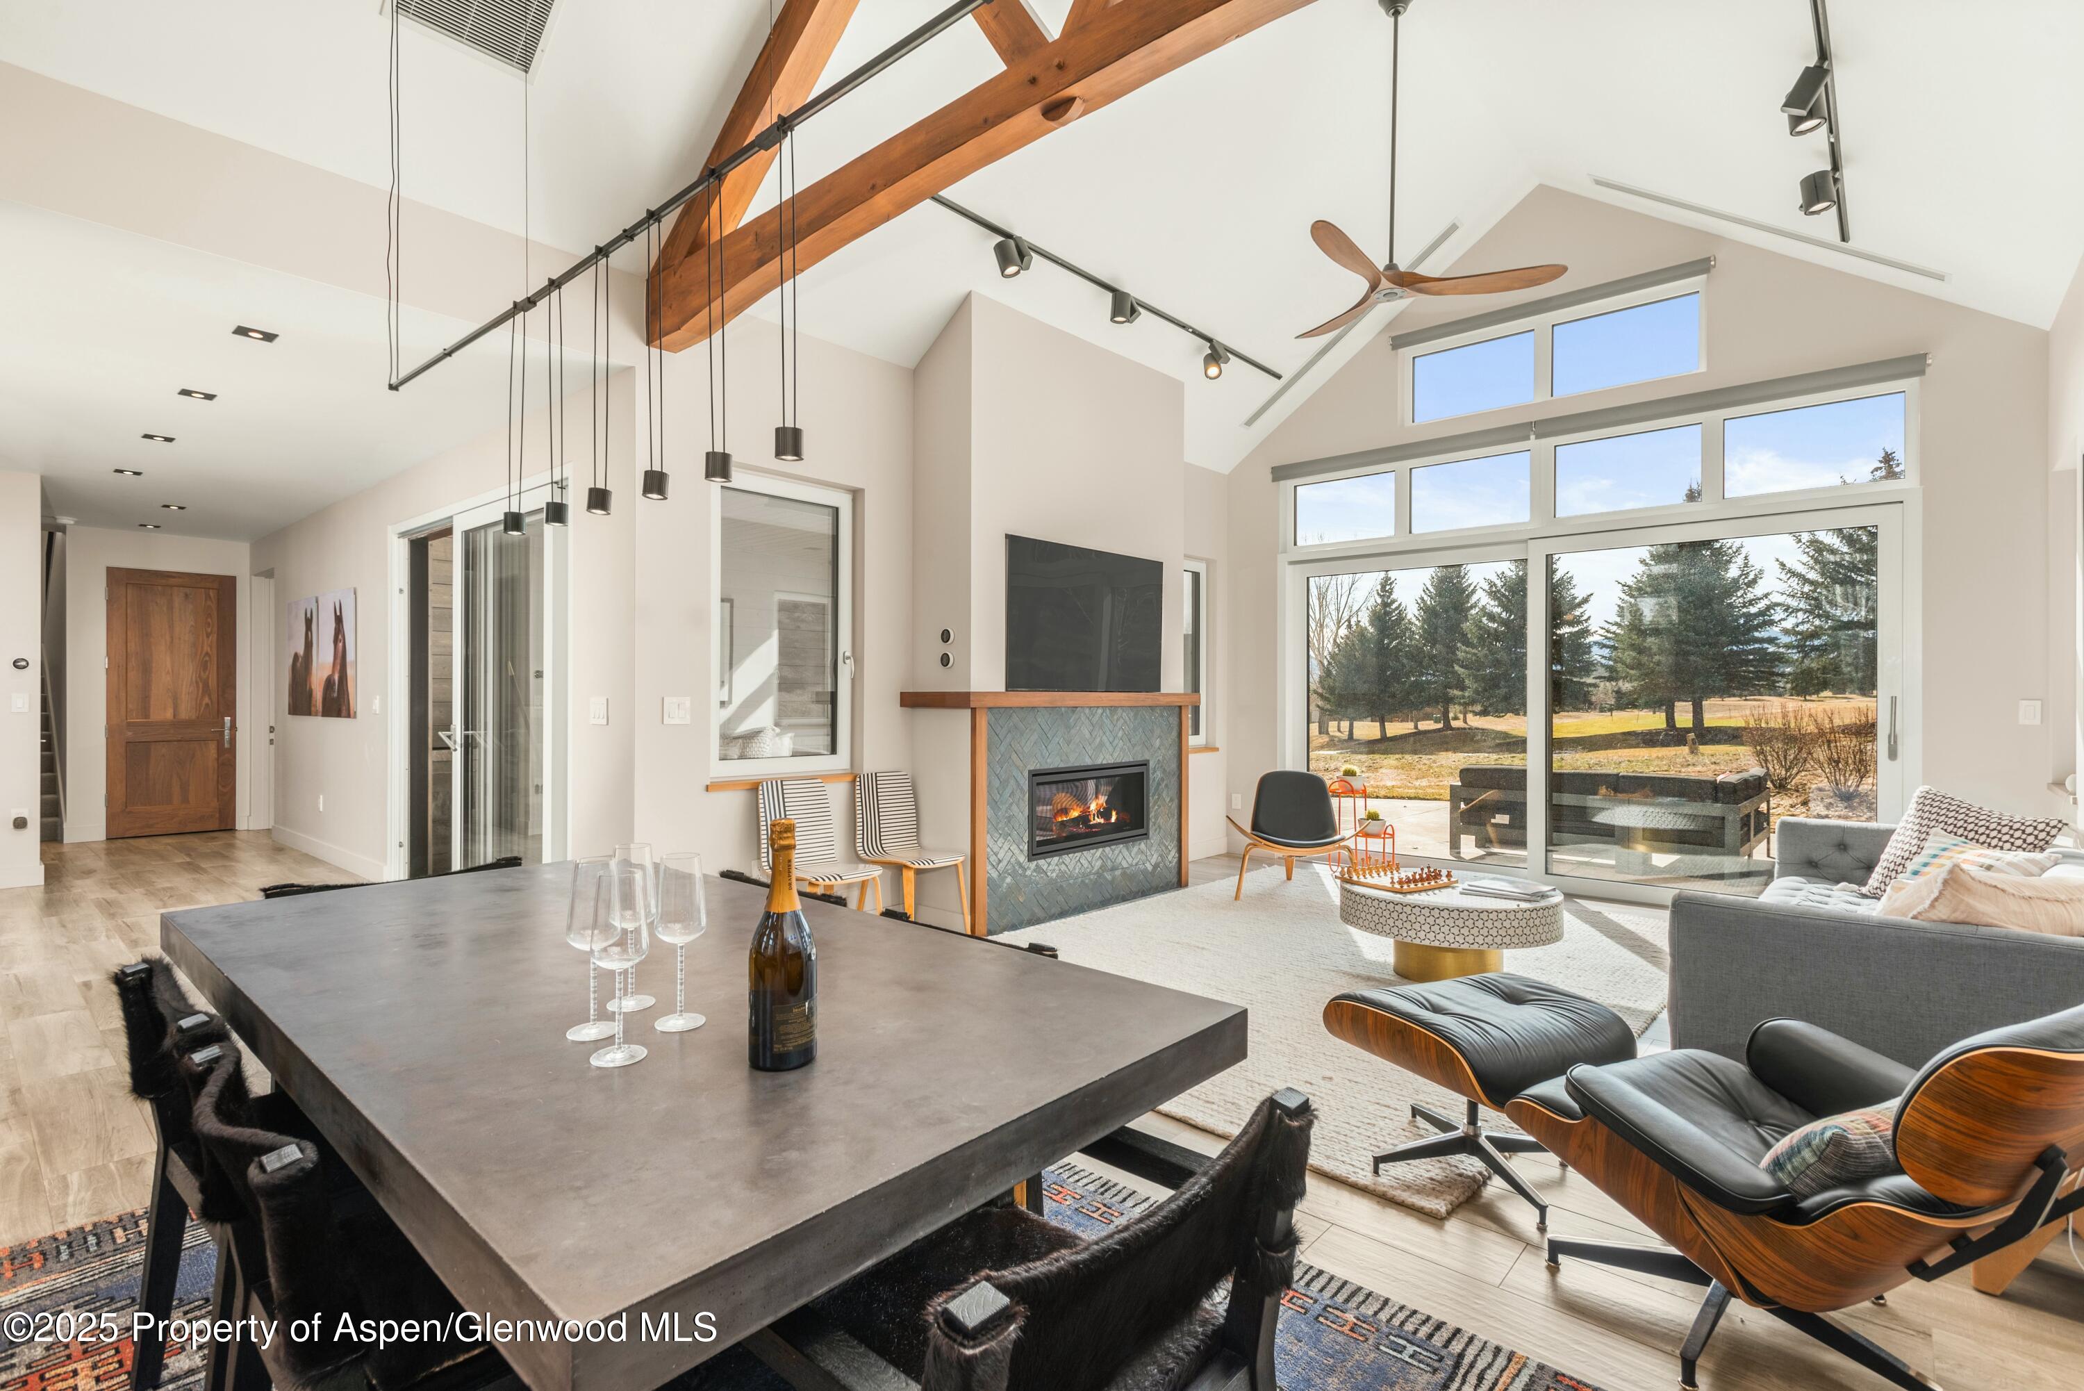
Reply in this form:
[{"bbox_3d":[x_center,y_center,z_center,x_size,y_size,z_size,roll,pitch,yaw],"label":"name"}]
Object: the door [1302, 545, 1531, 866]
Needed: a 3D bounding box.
[{"bbox_3d":[2.600,0.111,7.057,1.740,2.270,0.100,0,0,42],"label":"door"}]

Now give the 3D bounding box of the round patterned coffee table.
[{"bbox_3d":[1.844,1.071,4.469,0.930,0.400,0.930,0,0,0],"label":"round patterned coffee table"}]

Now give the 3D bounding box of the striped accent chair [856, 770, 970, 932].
[{"bbox_3d":[-0.644,0.850,4.989,0.530,0.870,0.440,0,0,42],"label":"striped accent chair"}]

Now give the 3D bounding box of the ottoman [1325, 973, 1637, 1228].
[{"bbox_3d":[1.158,1.053,2.628,0.630,0.420,0.530,0,0,-30],"label":"ottoman"}]

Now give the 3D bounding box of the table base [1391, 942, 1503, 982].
[{"bbox_3d":[1.844,1.153,4.468,0.456,0.235,0.456,0,0,42],"label":"table base"}]

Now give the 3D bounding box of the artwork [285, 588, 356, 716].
[{"bbox_3d":[-5.777,-0.312,7.874,2.050,0.960,0.040,0,0,42],"label":"artwork"}]

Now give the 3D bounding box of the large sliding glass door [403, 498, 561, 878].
[{"bbox_3d":[-3.356,0.102,5.825,2.520,2.370,0.120,0,0,42],"label":"large sliding glass door"}]

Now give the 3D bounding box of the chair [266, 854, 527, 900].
[{"bbox_3d":[-1.560,0.869,2.522,0.560,0.780,0.600,0,0,42],"label":"chair"}]

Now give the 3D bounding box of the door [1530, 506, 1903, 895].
[{"bbox_3d":[3.840,0.124,5.778,1.820,2.260,0.080,0,0,42],"label":"door"}]

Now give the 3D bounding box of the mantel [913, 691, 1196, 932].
[{"bbox_3d":[0.170,0.638,6.039,0.520,1.300,2.170,0,0,42],"label":"mantel"}]

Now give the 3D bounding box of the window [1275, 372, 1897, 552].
[{"bbox_3d":[3.224,-1.366,6.361,3.660,0.580,0.100,0,0,42],"label":"window"}]

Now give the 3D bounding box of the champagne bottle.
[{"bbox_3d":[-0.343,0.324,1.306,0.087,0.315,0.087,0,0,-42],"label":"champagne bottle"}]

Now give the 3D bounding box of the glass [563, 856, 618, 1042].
[{"bbox_3d":[-0.661,0.367,1.447,0.073,0.255,0.073,0,0,42],"label":"glass"}]

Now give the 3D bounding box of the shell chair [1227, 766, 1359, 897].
[{"bbox_3d":[1.660,0.884,6.332,0.910,0.740,0.810,0,0,12],"label":"shell chair"}]

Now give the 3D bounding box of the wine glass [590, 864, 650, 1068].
[{"bbox_3d":[-0.564,0.360,1.315,0.072,0.243,0.072,0,0,42],"label":"wine glass"}]

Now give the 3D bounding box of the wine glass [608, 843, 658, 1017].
[{"bbox_3d":[-0.641,0.360,1.539,0.072,0.243,0.072,0,0,42],"label":"wine glass"}]

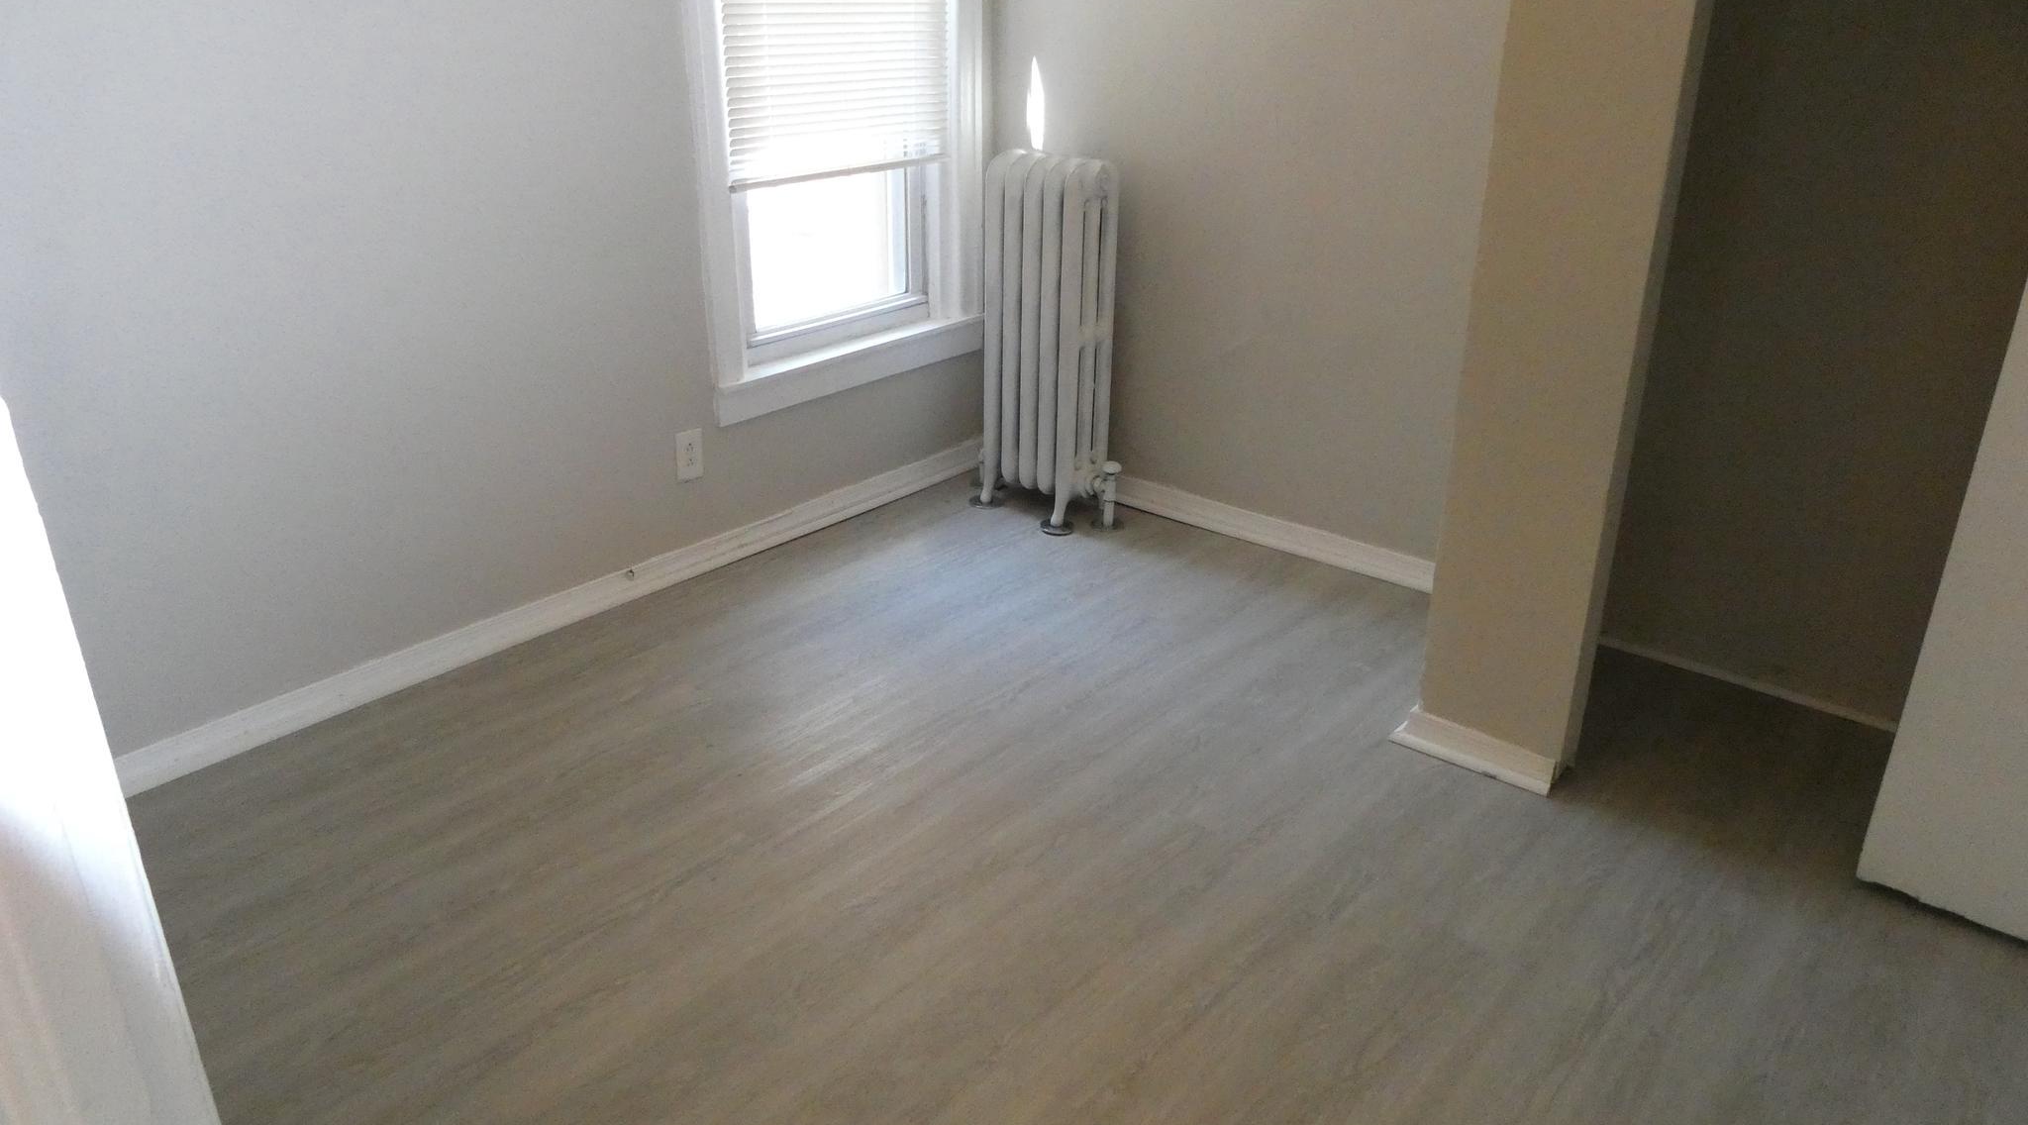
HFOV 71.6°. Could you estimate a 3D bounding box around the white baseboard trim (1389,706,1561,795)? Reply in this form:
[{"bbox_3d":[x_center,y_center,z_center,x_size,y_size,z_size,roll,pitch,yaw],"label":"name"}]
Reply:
[{"bbox_3d":[0.869,0.355,2.665,0.312,0.067,0.032,19,30,36],"label":"white baseboard trim"}]

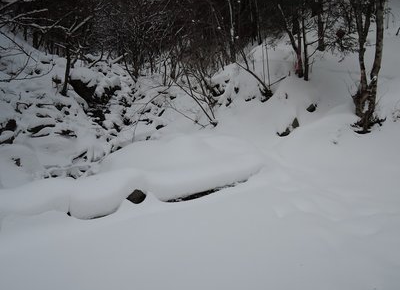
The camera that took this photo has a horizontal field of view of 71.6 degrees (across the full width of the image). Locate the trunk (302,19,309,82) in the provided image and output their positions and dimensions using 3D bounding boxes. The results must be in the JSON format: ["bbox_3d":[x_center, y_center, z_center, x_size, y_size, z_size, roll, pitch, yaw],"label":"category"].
[{"bbox_3d":[4.204,-3.811,11.100,0.170,2.510,0.170,-5,5,0],"label":"trunk"}]

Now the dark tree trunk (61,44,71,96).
[{"bbox_3d":[-5.536,-3.138,11.516,0.210,2.110,0.180,6,5,0],"label":"dark tree trunk"}]

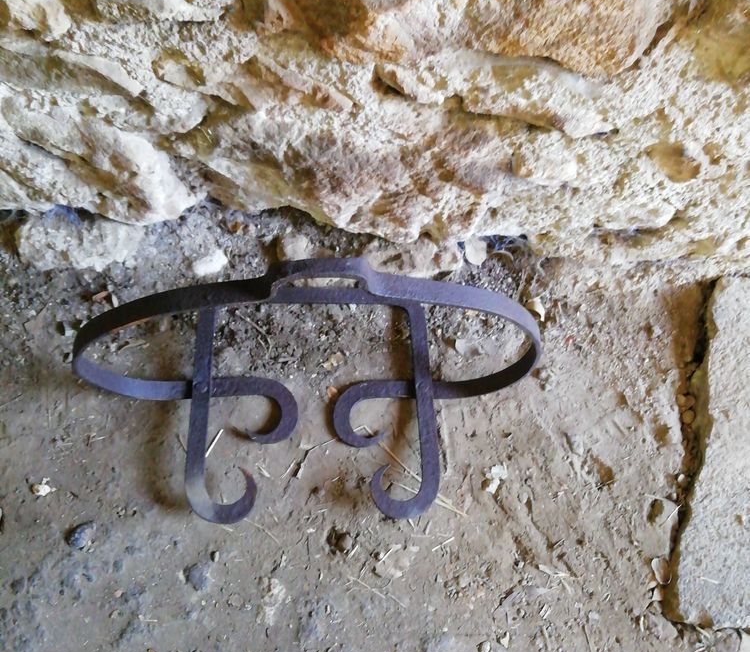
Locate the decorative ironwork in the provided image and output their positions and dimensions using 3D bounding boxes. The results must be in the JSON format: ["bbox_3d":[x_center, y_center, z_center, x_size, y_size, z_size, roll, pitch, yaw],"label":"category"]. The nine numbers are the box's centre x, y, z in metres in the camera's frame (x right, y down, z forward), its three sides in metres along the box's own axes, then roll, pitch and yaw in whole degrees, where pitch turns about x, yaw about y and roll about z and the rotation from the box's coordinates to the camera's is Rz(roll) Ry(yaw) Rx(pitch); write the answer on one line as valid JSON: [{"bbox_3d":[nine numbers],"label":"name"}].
[{"bbox_3d":[-0.079,0.014,0.833,0.530,0.265,0.325,-2,58,-1],"label":"decorative ironwork"}]

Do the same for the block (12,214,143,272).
[{"bbox_3d":[-0.410,-0.136,1.043,0.180,0.090,0.100,0,58,0],"label":"block"}]

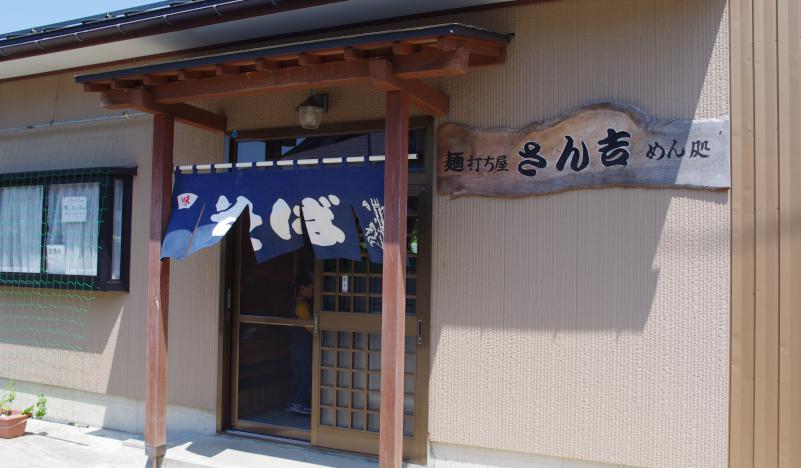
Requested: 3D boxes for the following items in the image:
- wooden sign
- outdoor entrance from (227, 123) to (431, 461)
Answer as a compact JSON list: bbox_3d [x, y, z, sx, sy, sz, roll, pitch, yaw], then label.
[{"bbox_3d":[1.000,-0.499,4.053,1.690,0.560,0.060,0,-3,26],"label":"wooden sign"},{"bbox_3d":[-0.566,0.357,4.835,1.700,2.250,0.140,0,-3,26],"label":"outdoor entrance"}]

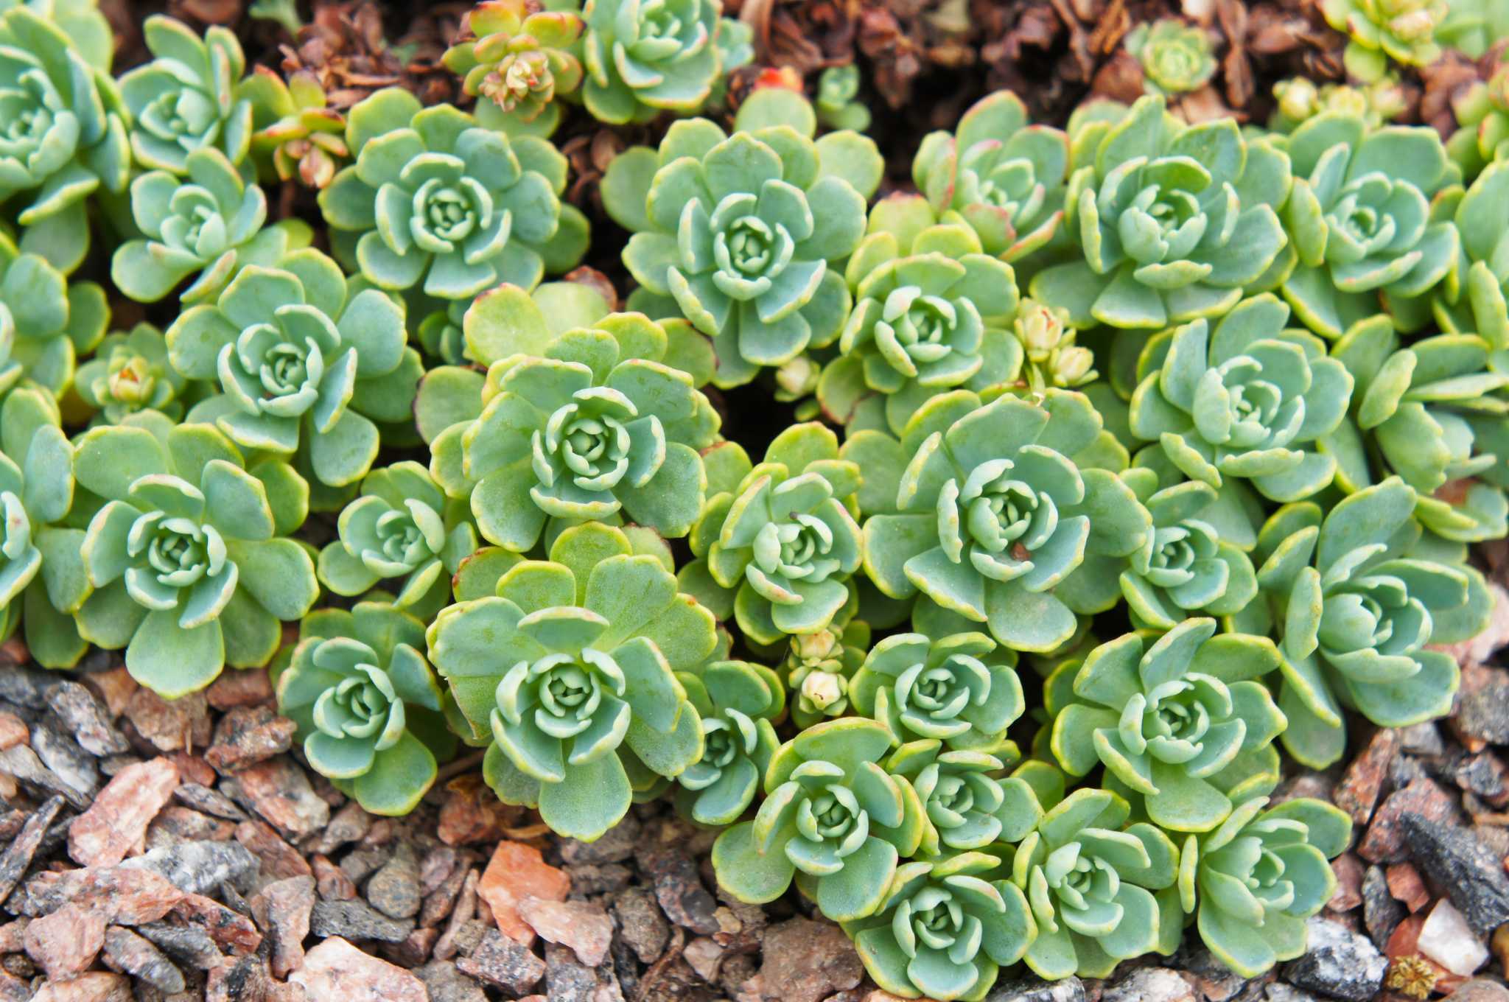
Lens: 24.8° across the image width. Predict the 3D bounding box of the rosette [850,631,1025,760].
[{"bbox_3d":[0.029,0.031,0.535,0.027,0.014,0.026,0,50,0],"label":"rosette"}]

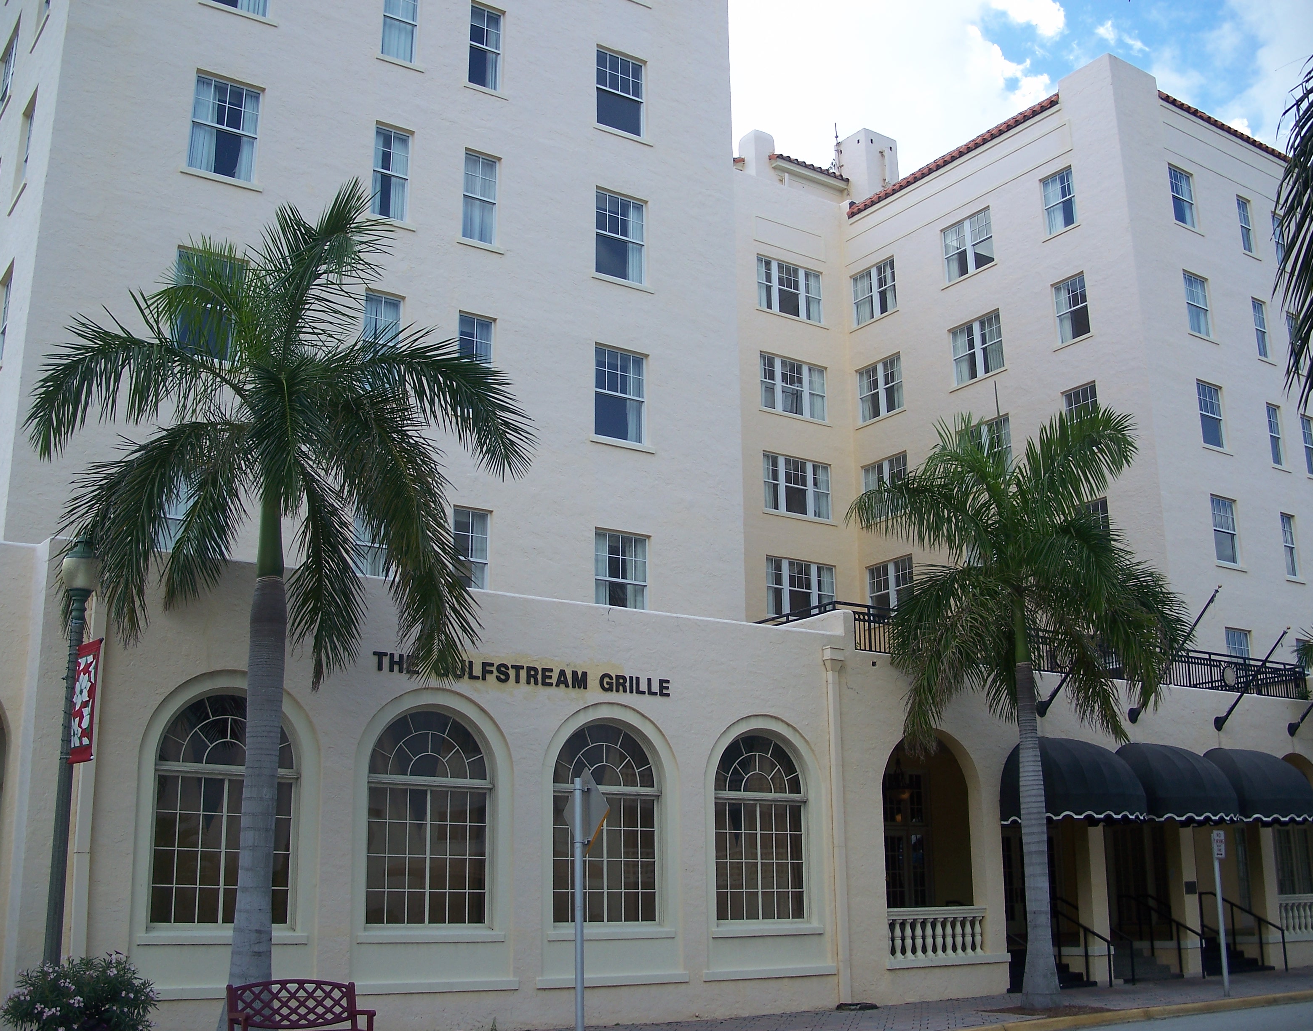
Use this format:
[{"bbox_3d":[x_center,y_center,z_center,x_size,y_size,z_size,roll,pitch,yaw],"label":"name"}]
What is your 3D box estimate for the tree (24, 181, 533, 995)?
[{"bbox_3d":[-4.726,0.911,18.152,6.000,10.950,5.700,-1,-15,0],"label":"tree"}]

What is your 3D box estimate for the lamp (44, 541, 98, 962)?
[{"bbox_3d":[-5.757,2.730,14.229,0.400,5.404,0.400,10,-18,-33],"label":"lamp"}]

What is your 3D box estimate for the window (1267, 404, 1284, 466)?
[{"bbox_3d":[17.512,-2.278,41.560,0.650,1.770,0.150,10,-19,-34],"label":"window"}]

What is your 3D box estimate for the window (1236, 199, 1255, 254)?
[{"bbox_3d":[17.351,-8.557,43.281,0.650,1.770,0.150,10,-19,-34],"label":"window"}]

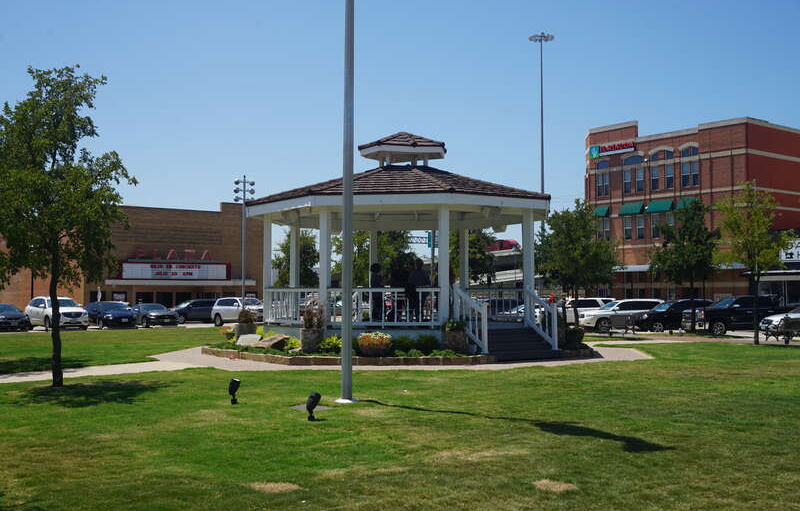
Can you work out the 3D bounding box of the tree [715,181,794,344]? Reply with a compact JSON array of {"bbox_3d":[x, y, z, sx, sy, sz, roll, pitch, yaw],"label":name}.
[{"bbox_3d":[12.584,0.266,31.513,2.750,5.780,2.750,0,-2,0],"label":"tree"}]

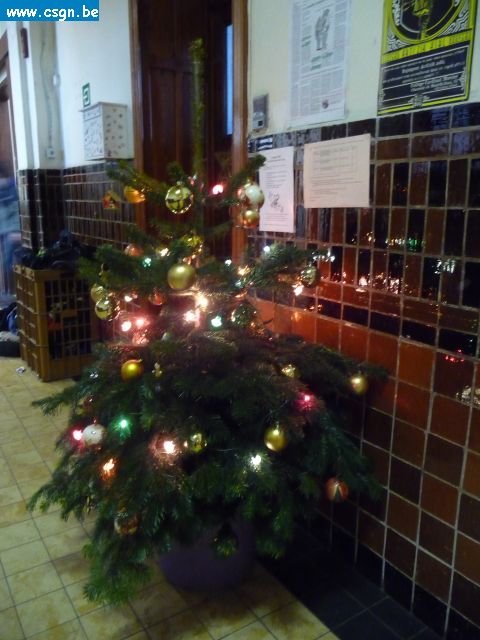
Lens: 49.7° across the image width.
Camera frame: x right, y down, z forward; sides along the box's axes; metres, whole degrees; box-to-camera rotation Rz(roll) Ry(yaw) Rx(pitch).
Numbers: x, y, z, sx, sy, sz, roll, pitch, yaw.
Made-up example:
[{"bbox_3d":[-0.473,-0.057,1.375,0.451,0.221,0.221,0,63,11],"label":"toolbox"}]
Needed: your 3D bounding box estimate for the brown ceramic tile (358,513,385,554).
[{"bbox_3d":[0.449,0.723,1.764,0.012,0.123,0.118,-10,17,-33],"label":"brown ceramic tile"}]

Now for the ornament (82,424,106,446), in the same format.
[{"bbox_3d":[-0.402,0.318,1.430,0.063,0.064,0.063,0,13,0],"label":"ornament"}]

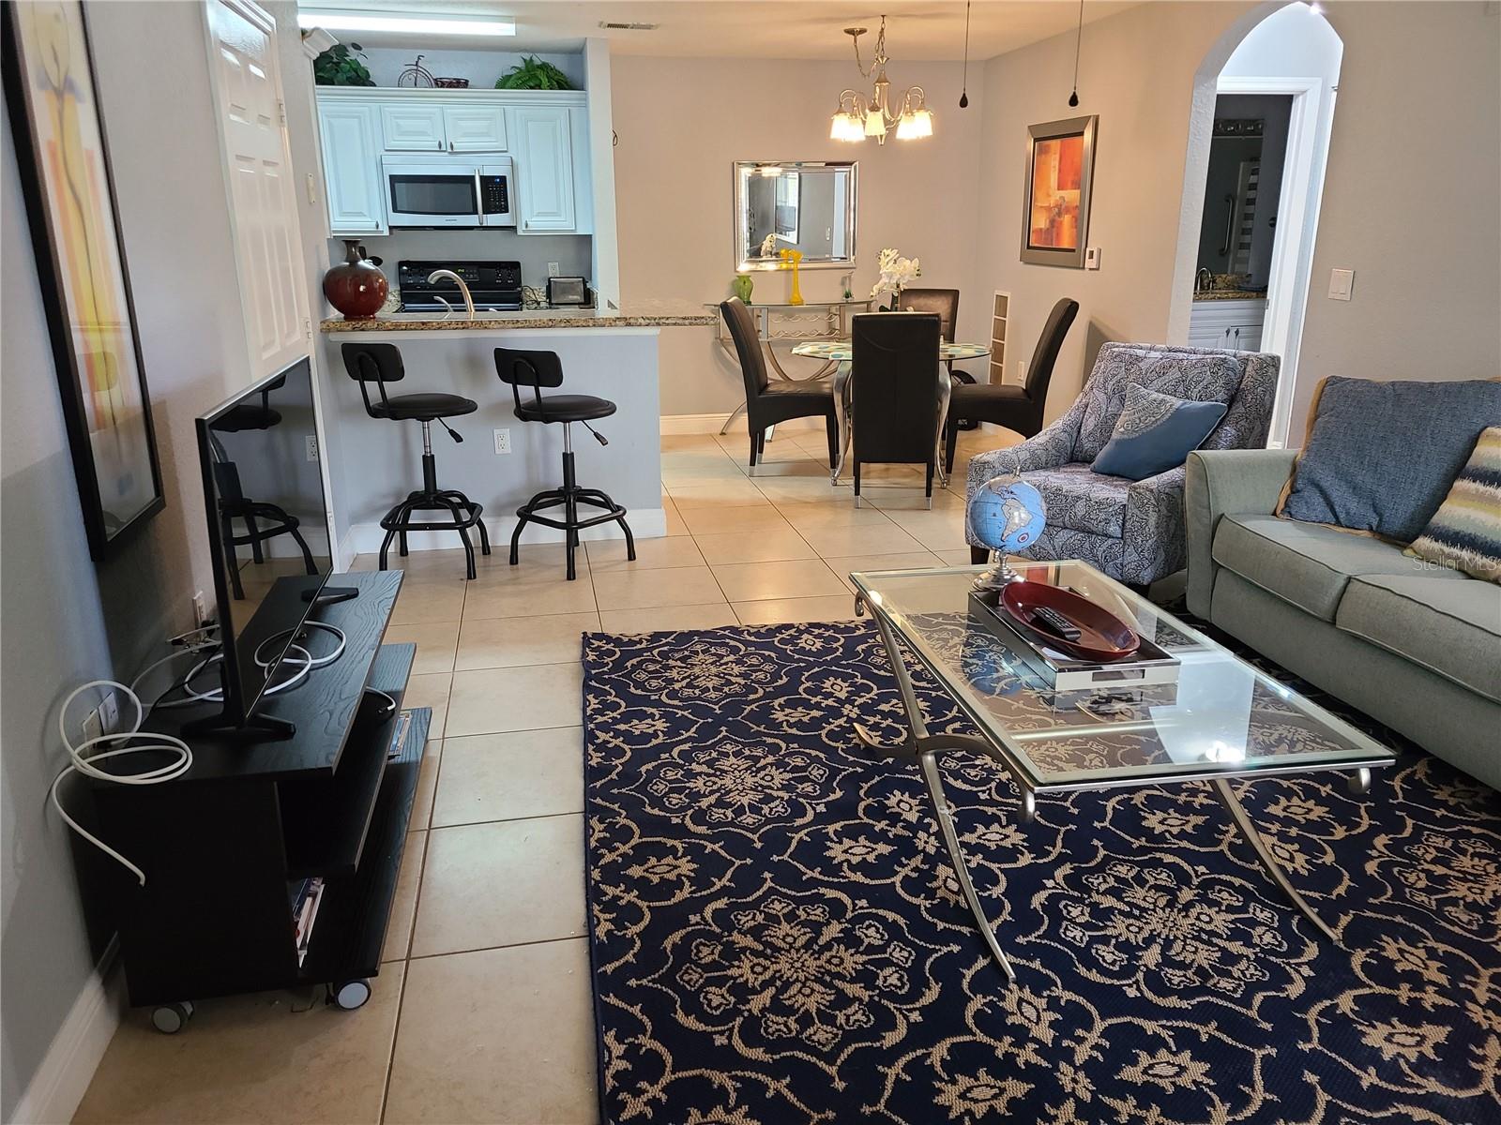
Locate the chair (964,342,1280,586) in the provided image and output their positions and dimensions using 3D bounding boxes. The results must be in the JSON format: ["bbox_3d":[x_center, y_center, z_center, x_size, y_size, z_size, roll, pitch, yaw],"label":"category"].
[{"bbox_3d":[1.575,-0.428,4.828,0.830,0.885,0.940,15,23,41],"label":"chair"}]

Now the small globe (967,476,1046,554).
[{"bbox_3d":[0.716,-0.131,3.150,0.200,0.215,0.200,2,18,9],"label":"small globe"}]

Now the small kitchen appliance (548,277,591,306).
[{"bbox_3d":[-1.156,-1.712,7.126,0.270,0.185,0.180,-4,18,-10],"label":"small kitchen appliance"}]

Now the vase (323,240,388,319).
[{"bbox_3d":[-1.636,-1.176,4.689,0.272,0.325,0.272,-4,18,-10],"label":"vase"}]

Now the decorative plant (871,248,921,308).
[{"bbox_3d":[0.822,-1.490,6.362,0.300,0.550,0.240,-3,17,-10],"label":"decorative plant"}]

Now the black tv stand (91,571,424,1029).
[{"bbox_3d":[-1.046,0.454,2.654,0.440,0.505,1.250,-3,17,-10],"label":"black tv stand"}]

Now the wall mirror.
[{"bbox_3d":[0.319,-2.325,7.570,0.840,0.710,0.050,-4,18,-10],"label":"wall mirror"}]

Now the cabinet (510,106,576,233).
[{"bbox_3d":[-1.291,-2.466,7.106,0.410,0.750,0.340,-3,17,-10],"label":"cabinet"}]

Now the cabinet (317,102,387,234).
[{"bbox_3d":[-2.396,-2.380,6.850,0.385,0.760,0.340,-4,18,-10],"label":"cabinet"}]

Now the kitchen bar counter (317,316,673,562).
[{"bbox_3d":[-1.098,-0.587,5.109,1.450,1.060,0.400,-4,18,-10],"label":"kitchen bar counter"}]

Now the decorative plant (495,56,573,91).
[{"bbox_3d":[-1.327,-2.978,6.916,0.480,0.240,0.360,-3,17,-10],"label":"decorative plant"}]

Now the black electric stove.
[{"bbox_3d":[-1.814,-1.290,7.184,0.760,1.200,0.680,-3,17,-10],"label":"black electric stove"}]

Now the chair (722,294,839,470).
[{"bbox_3d":[0.180,-1.040,6.680,0.650,1.000,0.450,1,17,4],"label":"chair"}]

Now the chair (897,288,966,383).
[{"bbox_3d":[1.086,-1.240,7.322,0.450,1.000,0.640,6,18,19],"label":"chair"}]

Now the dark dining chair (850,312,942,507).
[{"bbox_3d":[0.756,-0.803,5.853,0.450,1.000,0.630,2,17,7],"label":"dark dining chair"}]

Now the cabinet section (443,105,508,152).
[{"bbox_3d":[-1.685,-2.657,6.953,0.360,0.255,0.320,-4,17,-10],"label":"cabinet section"}]

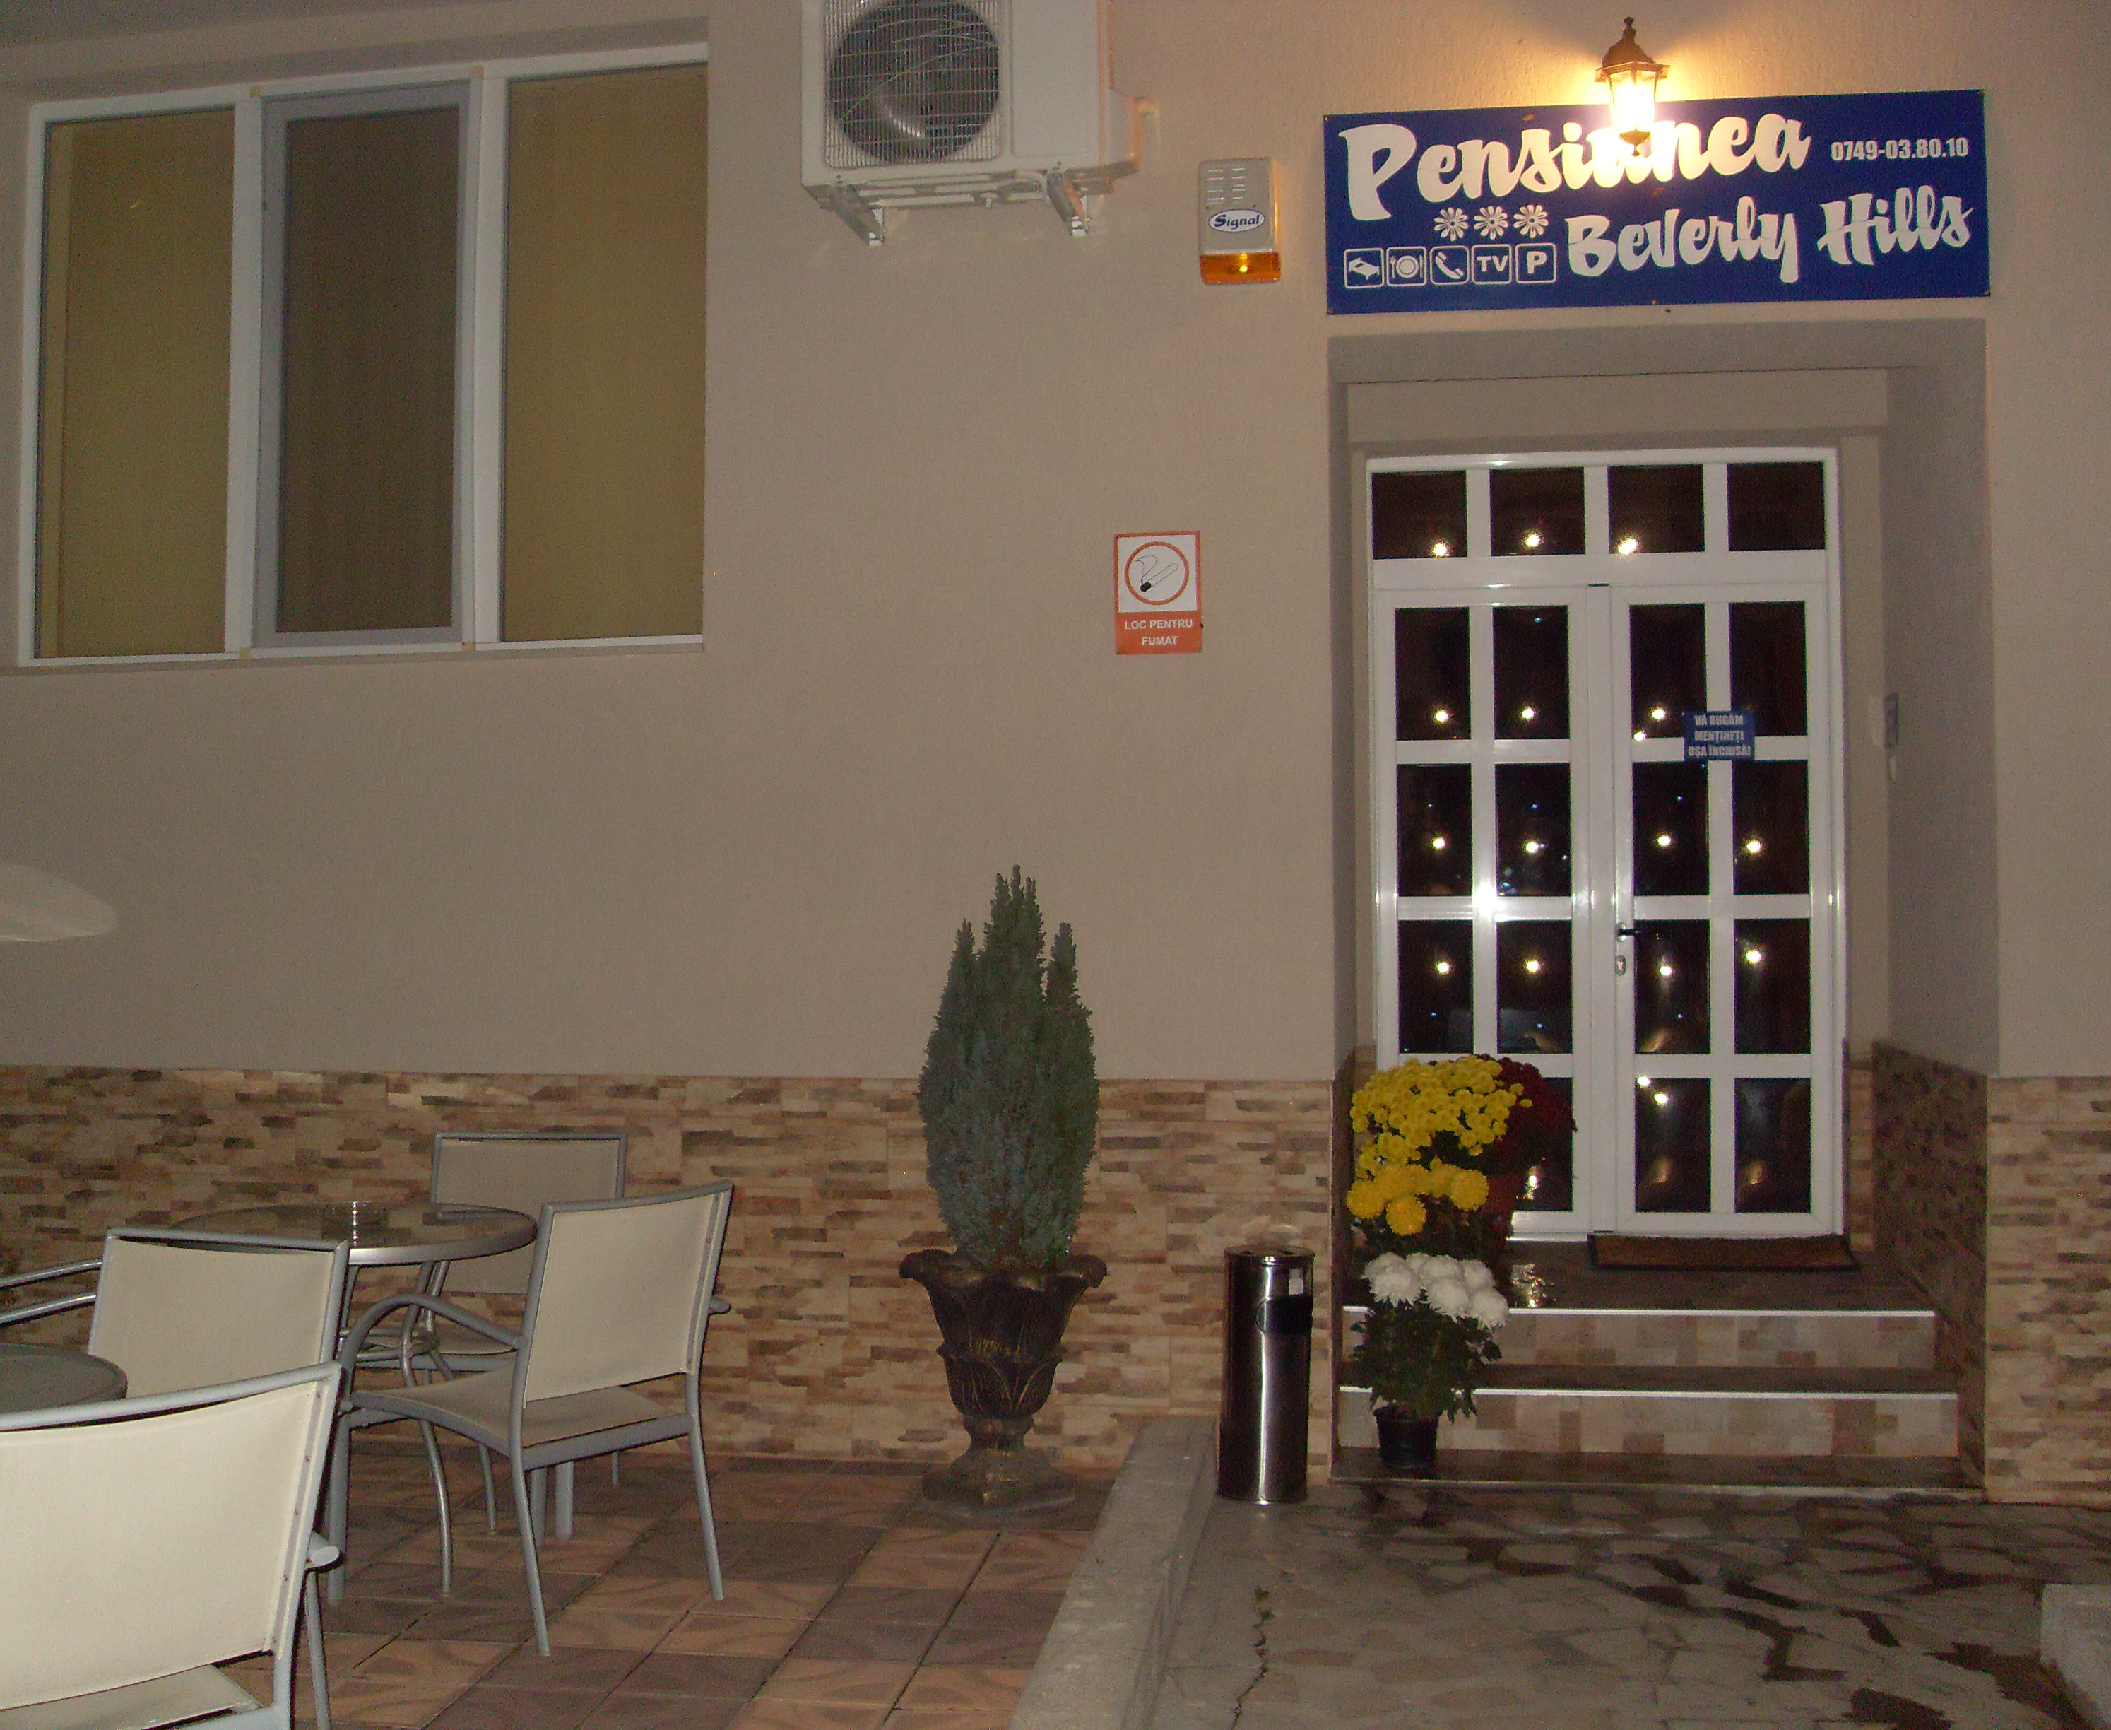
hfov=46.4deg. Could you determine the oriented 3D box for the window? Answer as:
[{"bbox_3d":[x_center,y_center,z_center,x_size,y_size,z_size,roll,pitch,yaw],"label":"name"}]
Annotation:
[{"bbox_3d":[-1.854,-1.354,6.637,2.060,1.590,0.100,0,-1,10],"label":"window"}]

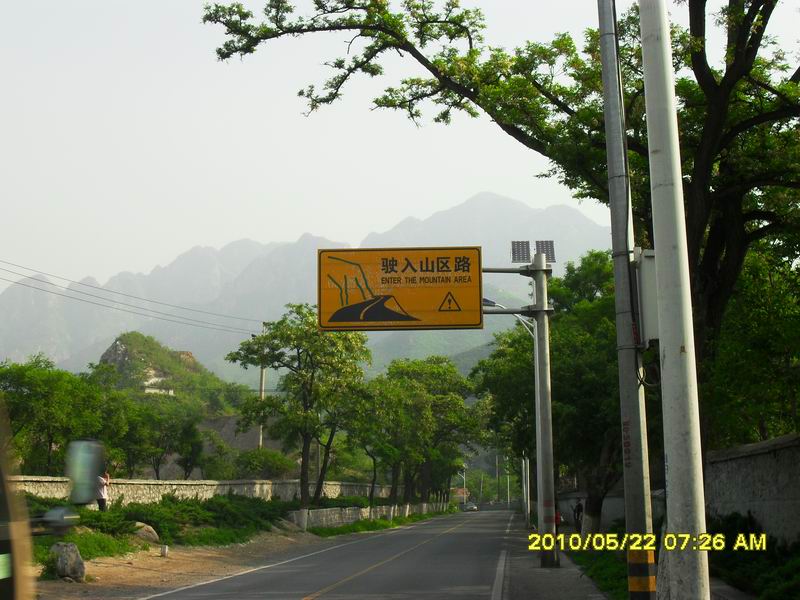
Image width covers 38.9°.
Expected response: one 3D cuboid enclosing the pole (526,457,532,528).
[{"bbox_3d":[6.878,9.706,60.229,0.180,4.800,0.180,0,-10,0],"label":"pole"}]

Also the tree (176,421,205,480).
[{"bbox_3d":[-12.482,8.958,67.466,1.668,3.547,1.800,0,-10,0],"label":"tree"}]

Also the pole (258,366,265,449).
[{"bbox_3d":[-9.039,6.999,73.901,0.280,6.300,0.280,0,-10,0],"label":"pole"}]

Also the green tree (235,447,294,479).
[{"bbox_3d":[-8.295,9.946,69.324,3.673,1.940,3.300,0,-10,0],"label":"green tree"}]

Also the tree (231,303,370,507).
[{"bbox_3d":[-5.015,5.133,55.954,7.114,10.168,6.000,0,-10,0],"label":"tree"}]

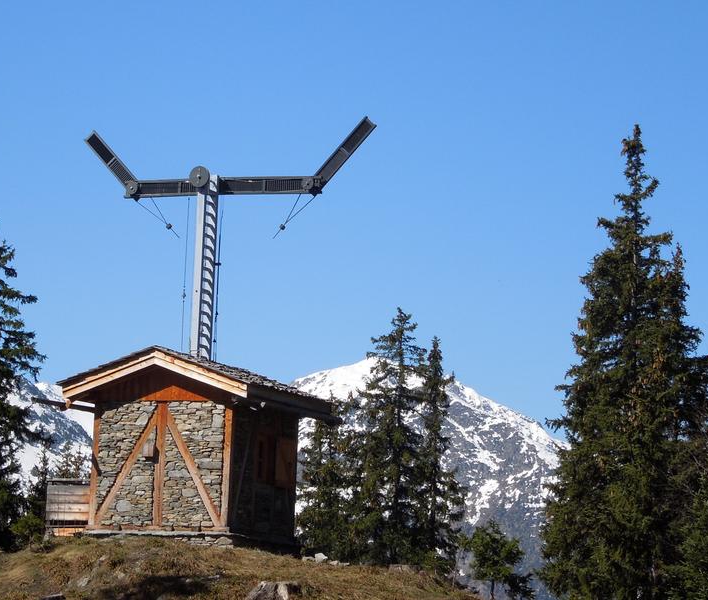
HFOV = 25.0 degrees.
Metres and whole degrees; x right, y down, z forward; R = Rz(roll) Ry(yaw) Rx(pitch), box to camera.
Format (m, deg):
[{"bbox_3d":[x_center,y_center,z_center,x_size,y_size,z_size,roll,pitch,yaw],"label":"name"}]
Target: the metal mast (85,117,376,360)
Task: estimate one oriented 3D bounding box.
[{"bbox_3d":[-3.177,-1.321,35.586,7.310,5.480,1.350,-1,-9,21],"label":"metal mast"}]

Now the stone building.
[{"bbox_3d":[-3.392,3.311,35.046,4.480,4.090,4.680,-1,-9,21],"label":"stone building"}]

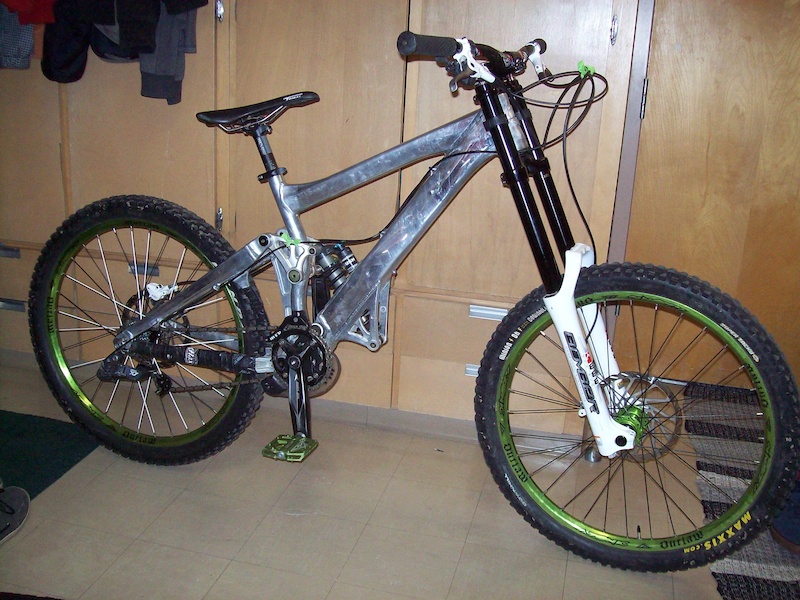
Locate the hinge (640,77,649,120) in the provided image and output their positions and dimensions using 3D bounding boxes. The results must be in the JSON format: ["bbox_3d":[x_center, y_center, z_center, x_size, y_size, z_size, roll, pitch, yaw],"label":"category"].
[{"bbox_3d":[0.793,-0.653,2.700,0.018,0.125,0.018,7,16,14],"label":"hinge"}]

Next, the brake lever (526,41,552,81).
[{"bbox_3d":[0.314,-0.537,1.867,0.055,0.090,0.120,10,17,23],"label":"brake lever"}]

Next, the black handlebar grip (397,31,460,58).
[{"bbox_3d":[0.055,-0.423,1.381,0.036,0.036,0.132,16,21,38],"label":"black handlebar grip"}]

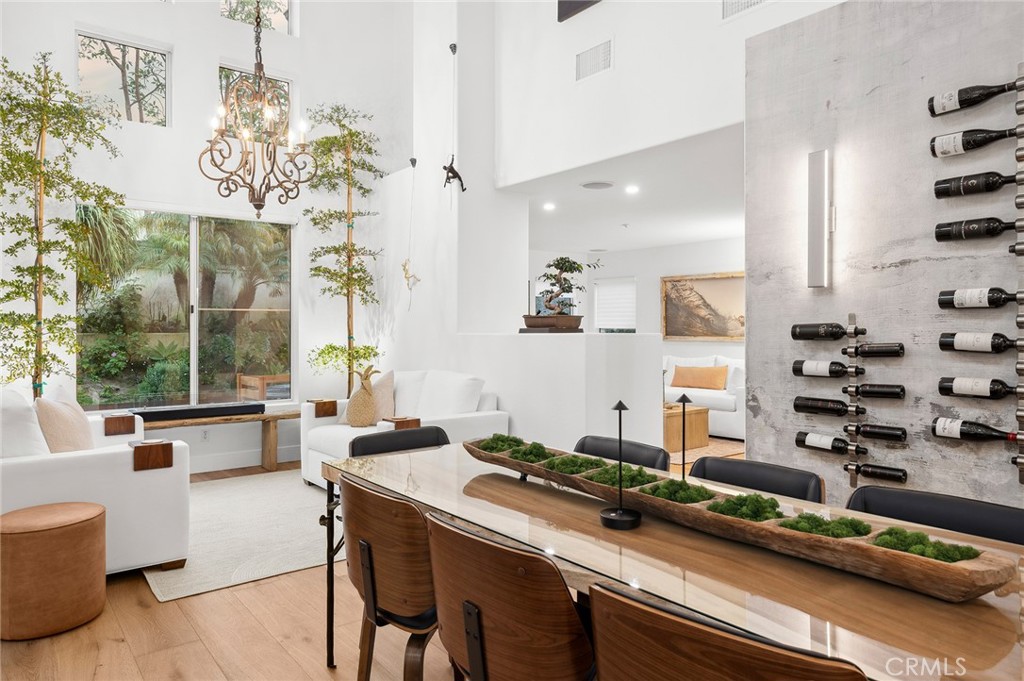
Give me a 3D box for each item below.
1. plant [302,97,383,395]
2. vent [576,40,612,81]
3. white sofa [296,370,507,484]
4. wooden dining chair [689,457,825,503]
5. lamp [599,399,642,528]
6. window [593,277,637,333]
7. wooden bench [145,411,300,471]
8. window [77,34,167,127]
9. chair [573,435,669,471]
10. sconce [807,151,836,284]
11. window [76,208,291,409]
[{"bbox_3d":[-1.572,-0.546,6.172,0.740,3.420,0.740,-1,1,-39],"label":"plant"},{"bbox_3d":[0.569,-1.967,4.606,0.030,0.210,0.355,-1,1,-39],"label":"vent"},{"bbox_3d":[-0.889,0.731,5.073,0.980,0.900,1.600,-1,1,-39],"label":"white sofa"},{"bbox_3d":[0.633,0.822,2.143,0.550,0.810,0.510,-1,1,-39],"label":"wooden dining chair"},{"bbox_3d":[0.285,0.317,1.701,0.107,0.320,0.107,0,1,0],"label":"lamp"},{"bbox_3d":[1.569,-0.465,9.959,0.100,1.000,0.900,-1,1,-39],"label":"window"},{"bbox_3d":[-2.530,0.934,5.552,1.900,0.480,0.360,-1,1,-39],"label":"wooden bench"},{"bbox_3d":[-3.236,-2.145,5.463,0.660,0.650,0.100,-1,1,-39],"label":"window"},{"bbox_3d":[0.235,0.815,2.580,0.550,0.810,0.510,-1,1,-39],"label":"chair"},{"bbox_3d":[1.468,-0.574,3.111,0.100,0.650,0.080,-1,1,-39],"label":"sconce"},{"bbox_3d":[-2.805,-0.250,5.826,1.790,1.690,0.100,-1,1,-39],"label":"window"}]

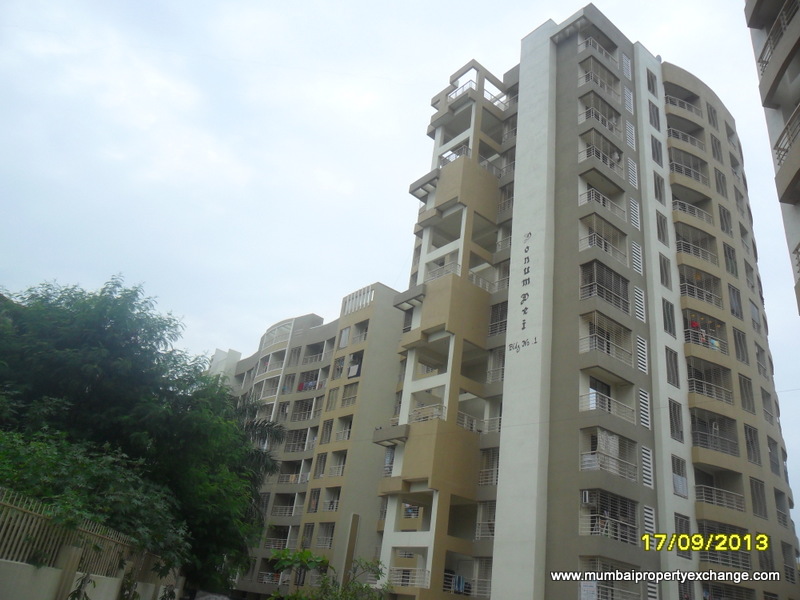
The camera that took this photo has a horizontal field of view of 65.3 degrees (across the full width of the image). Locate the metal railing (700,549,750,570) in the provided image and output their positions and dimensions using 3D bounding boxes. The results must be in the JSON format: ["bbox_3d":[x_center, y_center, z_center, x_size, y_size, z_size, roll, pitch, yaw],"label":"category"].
[{"bbox_3d":[16.389,12.934,31.225,3.272,0.760,0.398,17,-26,-20],"label":"metal railing"}]

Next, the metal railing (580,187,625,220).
[{"bbox_3d":[11.644,-5.172,35.707,3.142,0.760,1.034,23,-29,-32],"label":"metal railing"}]

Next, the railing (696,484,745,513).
[{"bbox_3d":[16.719,10.324,32.407,3.272,0.760,0.398,17,-26,-20],"label":"railing"}]

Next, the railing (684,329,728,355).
[{"bbox_3d":[17.715,2.450,35.970,3.272,0.760,0.398,17,-26,-20],"label":"railing"}]

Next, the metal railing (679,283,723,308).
[{"bbox_3d":[18.047,-0.182,37.162,3.272,0.760,0.398,17,-26,-20],"label":"metal railing"}]

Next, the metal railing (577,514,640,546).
[{"bbox_3d":[9.657,10.539,28.596,3.142,0.760,1.034,23,-29,-32],"label":"metal railing"}]

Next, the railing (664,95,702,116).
[{"bbox_3d":[19.703,-13.272,43.086,3.272,0.760,0.398,17,-26,-20],"label":"railing"}]

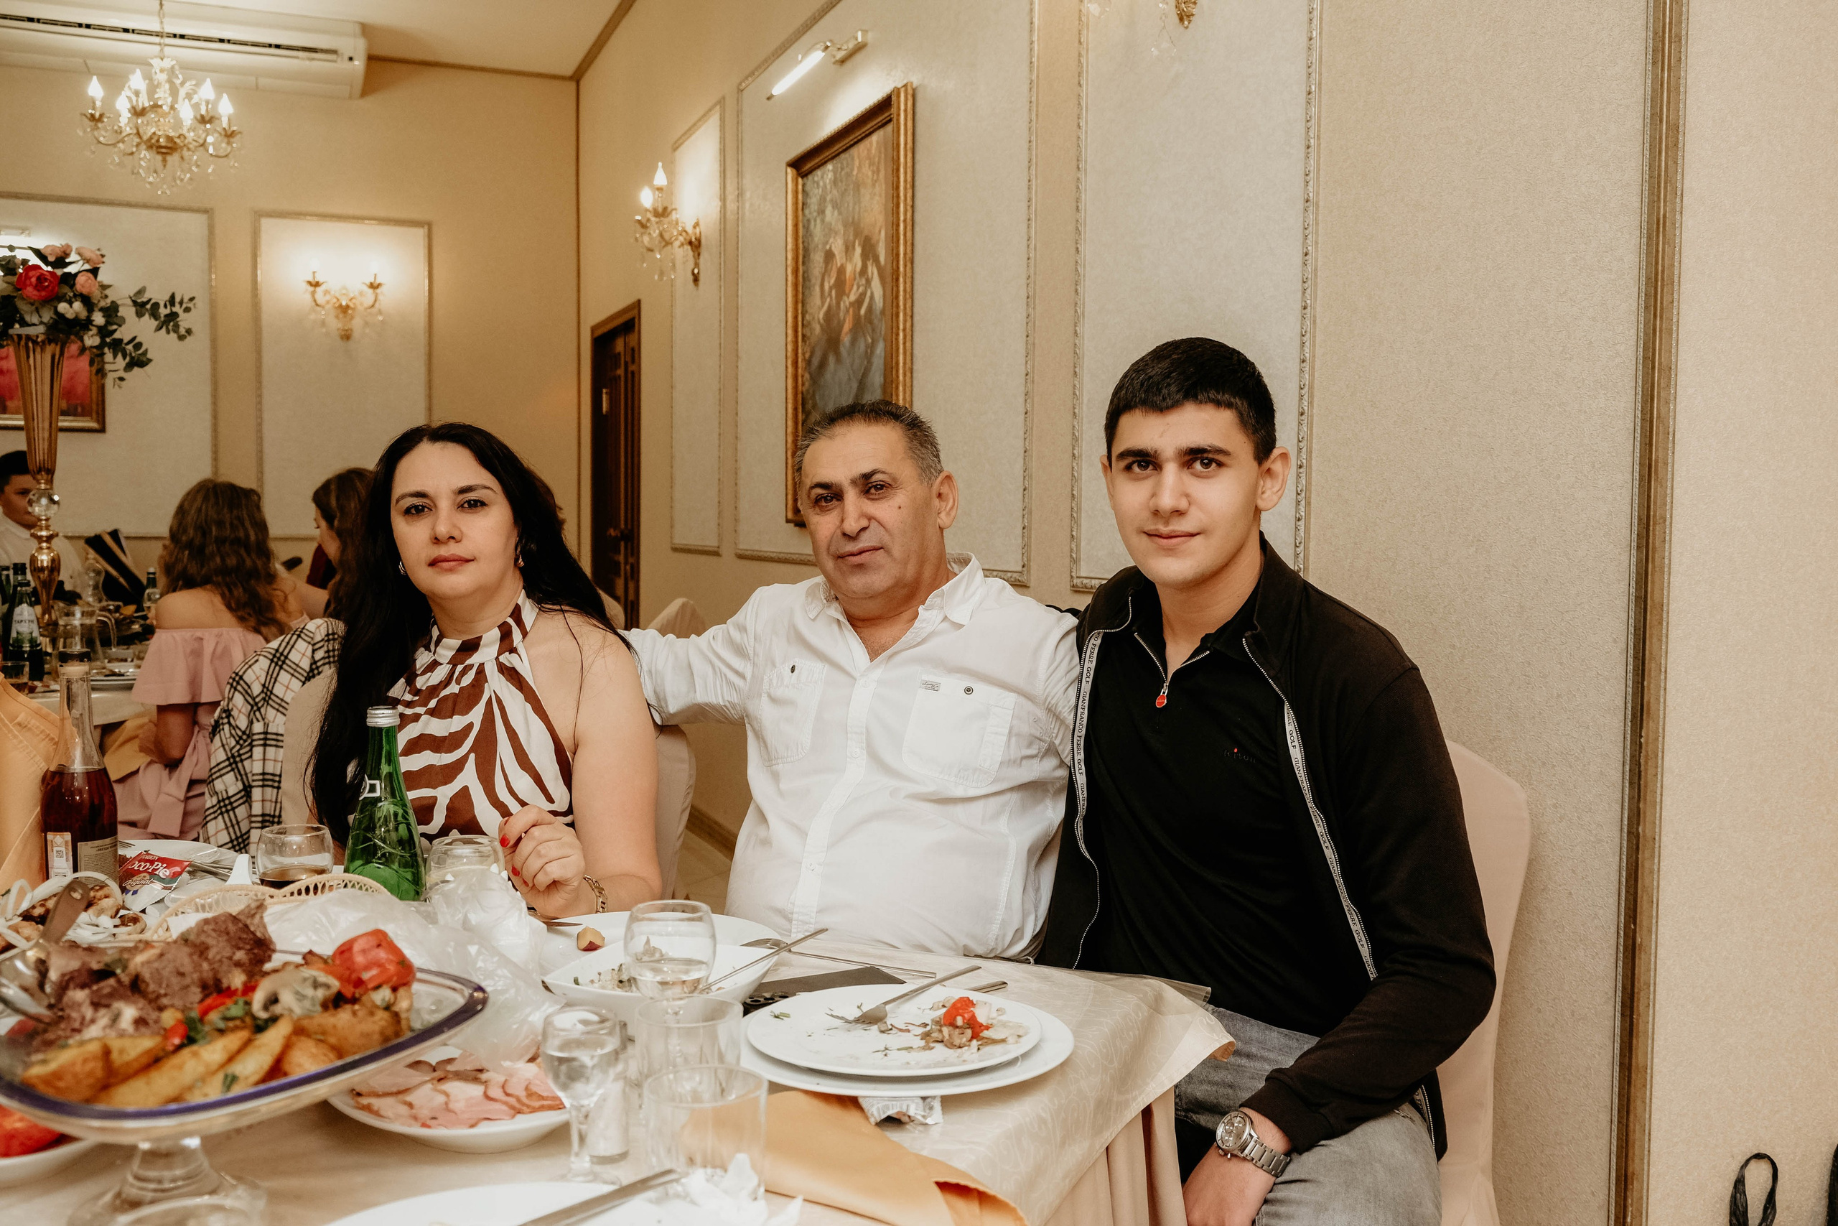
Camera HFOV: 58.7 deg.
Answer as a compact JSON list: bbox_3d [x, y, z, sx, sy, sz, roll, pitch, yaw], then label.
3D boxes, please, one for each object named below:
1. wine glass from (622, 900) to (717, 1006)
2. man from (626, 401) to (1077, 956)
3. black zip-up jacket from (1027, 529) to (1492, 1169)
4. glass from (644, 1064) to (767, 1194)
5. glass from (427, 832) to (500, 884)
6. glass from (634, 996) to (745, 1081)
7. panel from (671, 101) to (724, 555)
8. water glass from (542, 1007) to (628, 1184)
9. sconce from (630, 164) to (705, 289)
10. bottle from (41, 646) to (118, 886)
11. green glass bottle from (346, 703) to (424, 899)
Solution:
[{"bbox_3d":[-0.193,0.294,1.278,0.072,0.128,0.072,1,3,0],"label":"wine glass"},{"bbox_3d":[-0.166,0.417,1.805,0.740,1.310,0.720,2,4,20],"label":"man"},{"bbox_3d":[0.335,0.232,1.600,0.510,0.620,0.390,2,4,28],"label":"black zip-up jacket"},{"bbox_3d":[-0.137,0.335,1.049,0.077,0.076,0.077,1,3,0],"label":"glass"},{"bbox_3d":[-0.430,0.277,1.551,0.072,0.125,0.072,1,3,0],"label":"glass"},{"bbox_3d":[-0.167,0.326,1.185,0.076,0.075,0.076,1,3,0],"label":"glass"},{"bbox_3d":[-0.823,-0.994,5.962,0.035,1.550,0.770,-1,4,-22],"label":"panel"},{"bbox_3d":[-0.220,0.317,1.062,0.051,0.108,0.051,1,3,0],"label":"water glass"},{"bbox_3d":[-0.912,-1.393,5.894,0.230,0.410,0.360,-1,4,-22],"label":"sconce"},{"bbox_3d":[-0.954,0.181,1.858,0.079,0.280,0.079,1,3,0],"label":"bottle"},{"bbox_3d":[-0.499,0.212,1.528,0.073,0.255,0.073,1,3,0],"label":"green glass bottle"}]

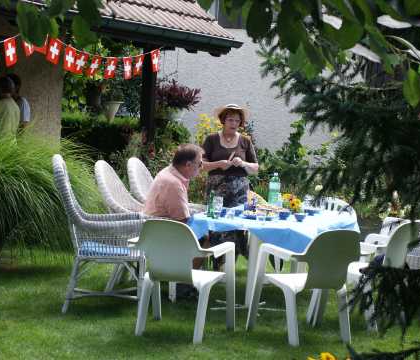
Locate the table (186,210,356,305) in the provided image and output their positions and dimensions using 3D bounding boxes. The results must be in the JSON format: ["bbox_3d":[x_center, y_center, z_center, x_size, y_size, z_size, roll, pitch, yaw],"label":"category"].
[{"bbox_3d":[0.467,0.643,9.458,1.290,0.730,1.290,3,5,0],"label":"table"}]

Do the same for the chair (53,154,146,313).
[{"bbox_3d":[-0.833,0.414,9.014,0.720,1.120,0.620,3,5,-2],"label":"chair"}]

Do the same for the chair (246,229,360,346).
[{"bbox_3d":[0.674,0.711,8.289,0.570,0.800,0.590,0,5,-29],"label":"chair"}]

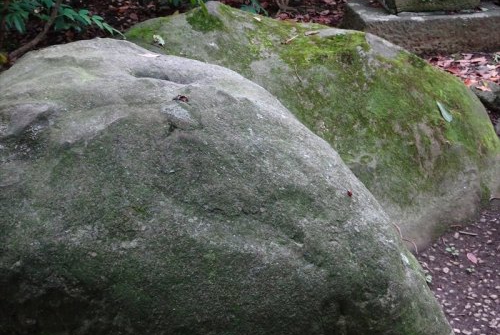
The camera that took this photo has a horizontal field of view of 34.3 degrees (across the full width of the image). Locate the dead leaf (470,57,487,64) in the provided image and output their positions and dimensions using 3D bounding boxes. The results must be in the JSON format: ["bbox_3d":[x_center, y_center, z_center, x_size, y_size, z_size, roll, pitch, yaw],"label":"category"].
[{"bbox_3d":[1.375,-0.644,4.869,0.110,0.025,0.060,-11,25,-20],"label":"dead leaf"}]

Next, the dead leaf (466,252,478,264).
[{"bbox_3d":[0.780,0.319,2.837,0.034,0.010,0.076,-7,24,-11],"label":"dead leaf"}]

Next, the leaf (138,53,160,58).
[{"bbox_3d":[-0.330,-0.367,2.655,0.073,0.012,0.035,-2,24,0],"label":"leaf"}]

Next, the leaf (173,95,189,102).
[{"bbox_3d":[-0.201,-0.200,2.343,0.046,0.018,0.030,3,24,9],"label":"leaf"}]

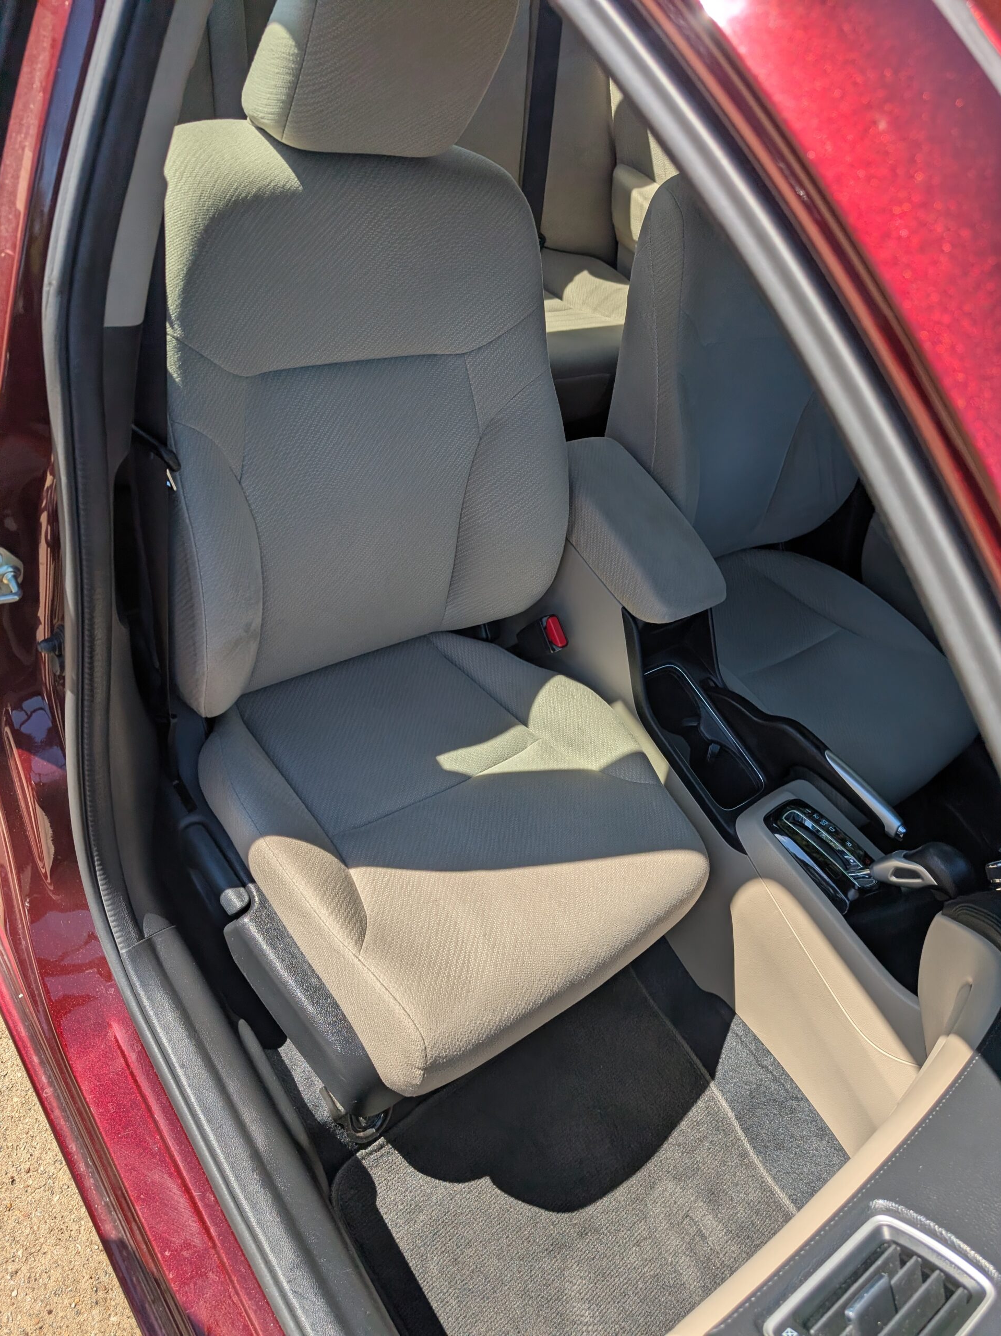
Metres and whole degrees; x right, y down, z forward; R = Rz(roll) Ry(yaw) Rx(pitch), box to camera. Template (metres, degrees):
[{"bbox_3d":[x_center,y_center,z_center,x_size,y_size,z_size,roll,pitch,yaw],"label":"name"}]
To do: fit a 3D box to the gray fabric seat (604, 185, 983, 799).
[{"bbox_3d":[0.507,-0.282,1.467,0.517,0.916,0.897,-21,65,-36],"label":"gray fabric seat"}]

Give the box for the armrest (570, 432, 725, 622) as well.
[{"bbox_3d":[0.186,-0.198,1.315,0.146,0.068,0.297,-21,65,-36],"label":"armrest"}]

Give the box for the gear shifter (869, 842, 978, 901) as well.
[{"bbox_3d":[0.505,0.241,1.106,0.052,0.115,0.066,-21,82,-36],"label":"gear shifter"}]

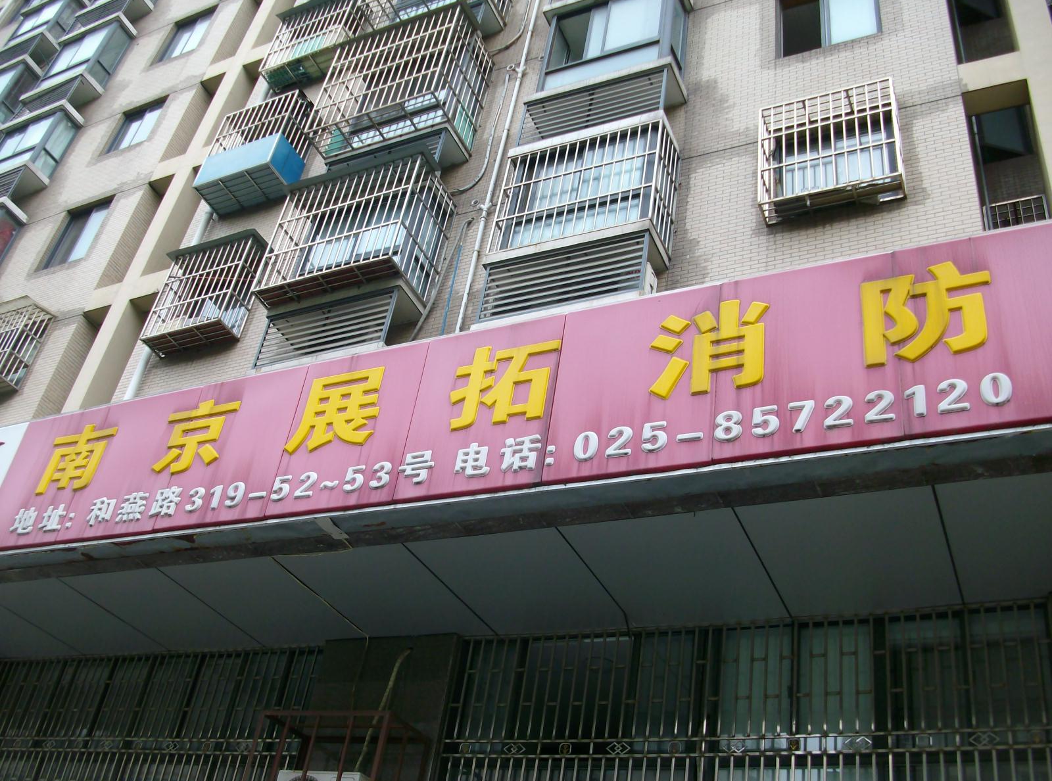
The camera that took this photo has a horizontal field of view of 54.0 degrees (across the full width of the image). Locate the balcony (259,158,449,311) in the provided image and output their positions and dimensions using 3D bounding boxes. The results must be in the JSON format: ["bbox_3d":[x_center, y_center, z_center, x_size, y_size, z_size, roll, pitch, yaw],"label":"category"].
[{"bbox_3d":[-2.113,-1.784,12.766,1.930,1.695,0.820,-9,-39,24],"label":"balcony"}]

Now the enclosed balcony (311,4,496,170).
[{"bbox_3d":[-1.663,-3.974,14.106,1.939,1.869,1.100,-9,-39,24],"label":"enclosed balcony"}]

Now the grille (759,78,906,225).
[{"bbox_3d":[3.116,-2.452,10.616,1.357,1.455,0.330,-9,-39,24],"label":"grille"}]

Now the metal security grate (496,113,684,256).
[{"bbox_3d":[0.660,-2.076,11.546,1.889,1.796,0.600,-9,-39,24],"label":"metal security grate"}]

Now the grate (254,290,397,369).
[{"bbox_3d":[-2.291,-0.694,11.788,1.762,0.727,0.080,-9,-39,24],"label":"grate"}]

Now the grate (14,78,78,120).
[{"bbox_3d":[-9.416,-5.693,20.307,1.480,0.680,0.080,-9,-39,24],"label":"grate"}]

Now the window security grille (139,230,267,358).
[{"bbox_3d":[-4.294,-1.291,13.907,1.351,1.587,0.430,-9,-39,24],"label":"window security grille"}]

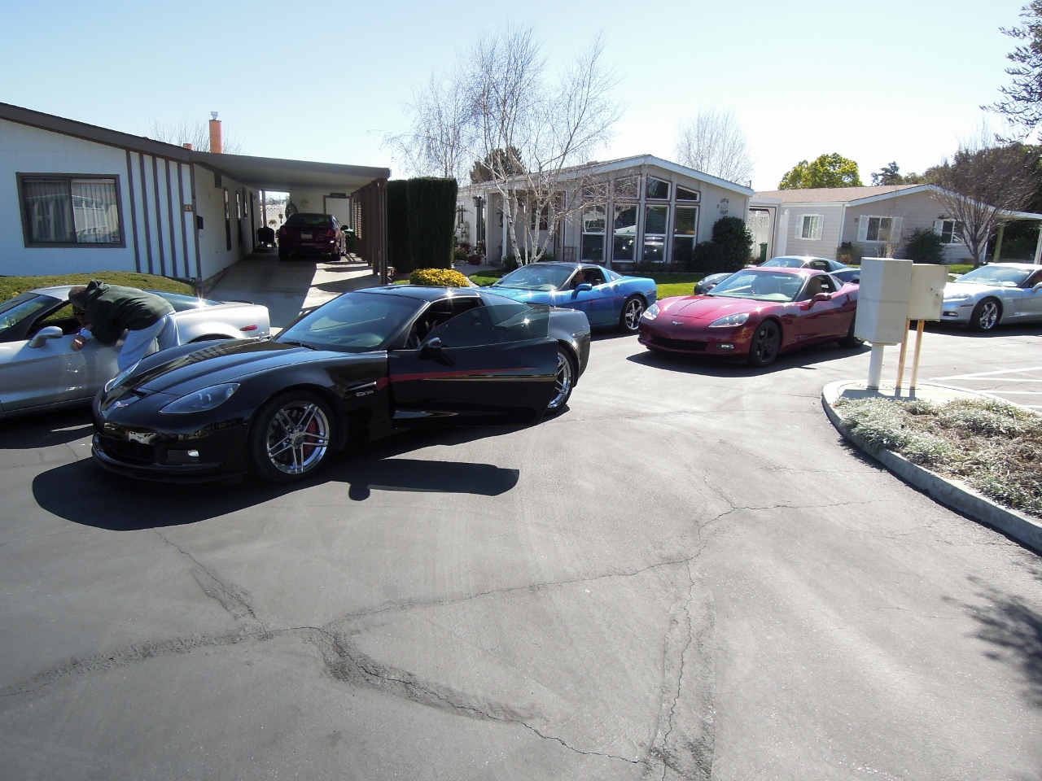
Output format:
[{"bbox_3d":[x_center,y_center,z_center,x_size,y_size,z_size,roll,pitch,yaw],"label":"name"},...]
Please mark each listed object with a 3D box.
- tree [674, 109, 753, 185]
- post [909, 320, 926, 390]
[{"bbox_3d":[8.498,-9.291,32.768,4.000,6.536,4.000,1,12,0],"label":"tree"},{"bbox_3d":[4.258,-0.410,7.753,0.065,0.785,0.065,2,12,5],"label":"post"}]

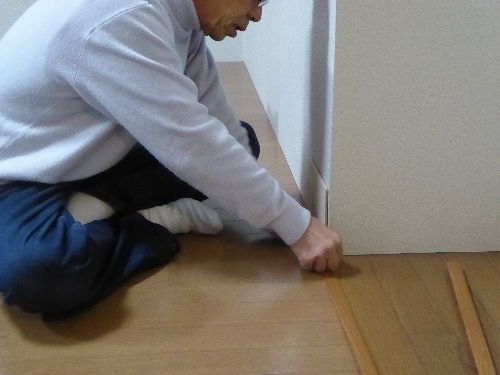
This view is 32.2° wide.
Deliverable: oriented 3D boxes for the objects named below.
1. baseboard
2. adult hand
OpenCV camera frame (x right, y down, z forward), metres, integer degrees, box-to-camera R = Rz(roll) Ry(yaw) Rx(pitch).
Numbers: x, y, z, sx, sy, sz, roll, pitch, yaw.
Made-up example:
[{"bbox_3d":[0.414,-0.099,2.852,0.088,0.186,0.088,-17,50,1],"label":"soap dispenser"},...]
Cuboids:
[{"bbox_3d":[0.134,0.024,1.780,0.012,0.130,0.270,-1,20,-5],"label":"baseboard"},{"bbox_3d":[0.118,0.097,1.628,0.092,0.092,0.090,6,20,17],"label":"adult hand"}]

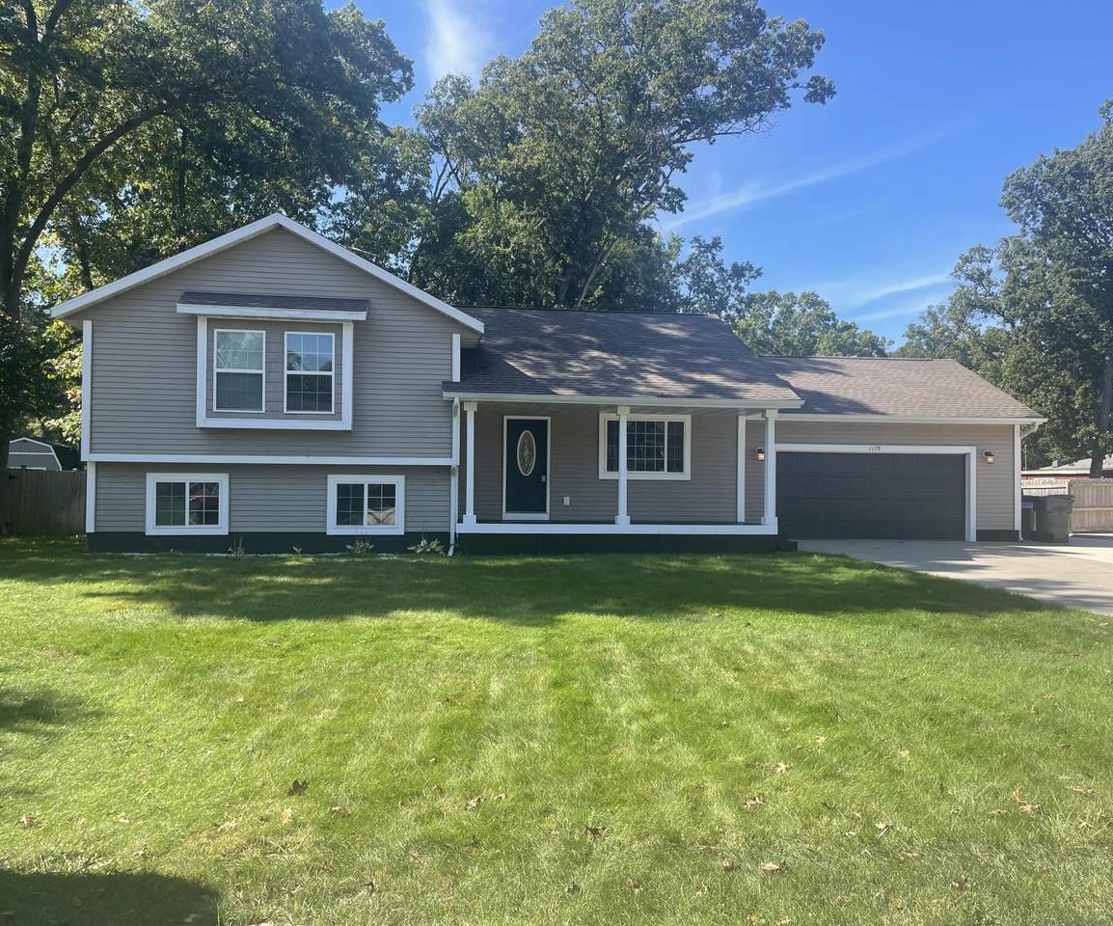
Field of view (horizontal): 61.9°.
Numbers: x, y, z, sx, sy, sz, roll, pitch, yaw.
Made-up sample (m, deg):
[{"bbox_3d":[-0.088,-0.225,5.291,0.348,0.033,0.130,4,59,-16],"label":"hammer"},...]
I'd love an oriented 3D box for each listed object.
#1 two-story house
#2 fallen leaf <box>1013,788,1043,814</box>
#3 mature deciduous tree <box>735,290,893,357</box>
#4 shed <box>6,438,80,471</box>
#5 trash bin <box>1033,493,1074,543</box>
[{"bbox_3d":[0.807,-1.305,22.688,21.390,6.371,9.576,1,-1,-8],"label":"two-story house"},{"bbox_3d":[2.173,1.563,4.276,0.130,0.060,0.110,1,-1,0],"label":"fallen leaf"},{"bbox_3d":[15.835,-4.031,57.868,10.300,13.600,10.300,1,-1,0],"label":"mature deciduous tree"},{"bbox_3d":[-22.498,0.519,40.394,3.100,3.030,3.500,1,-1,-10],"label":"shed"},{"bbox_3d":[11.873,1.337,22.264,0.640,1.120,0.720,1,-1,-8],"label":"trash bin"}]

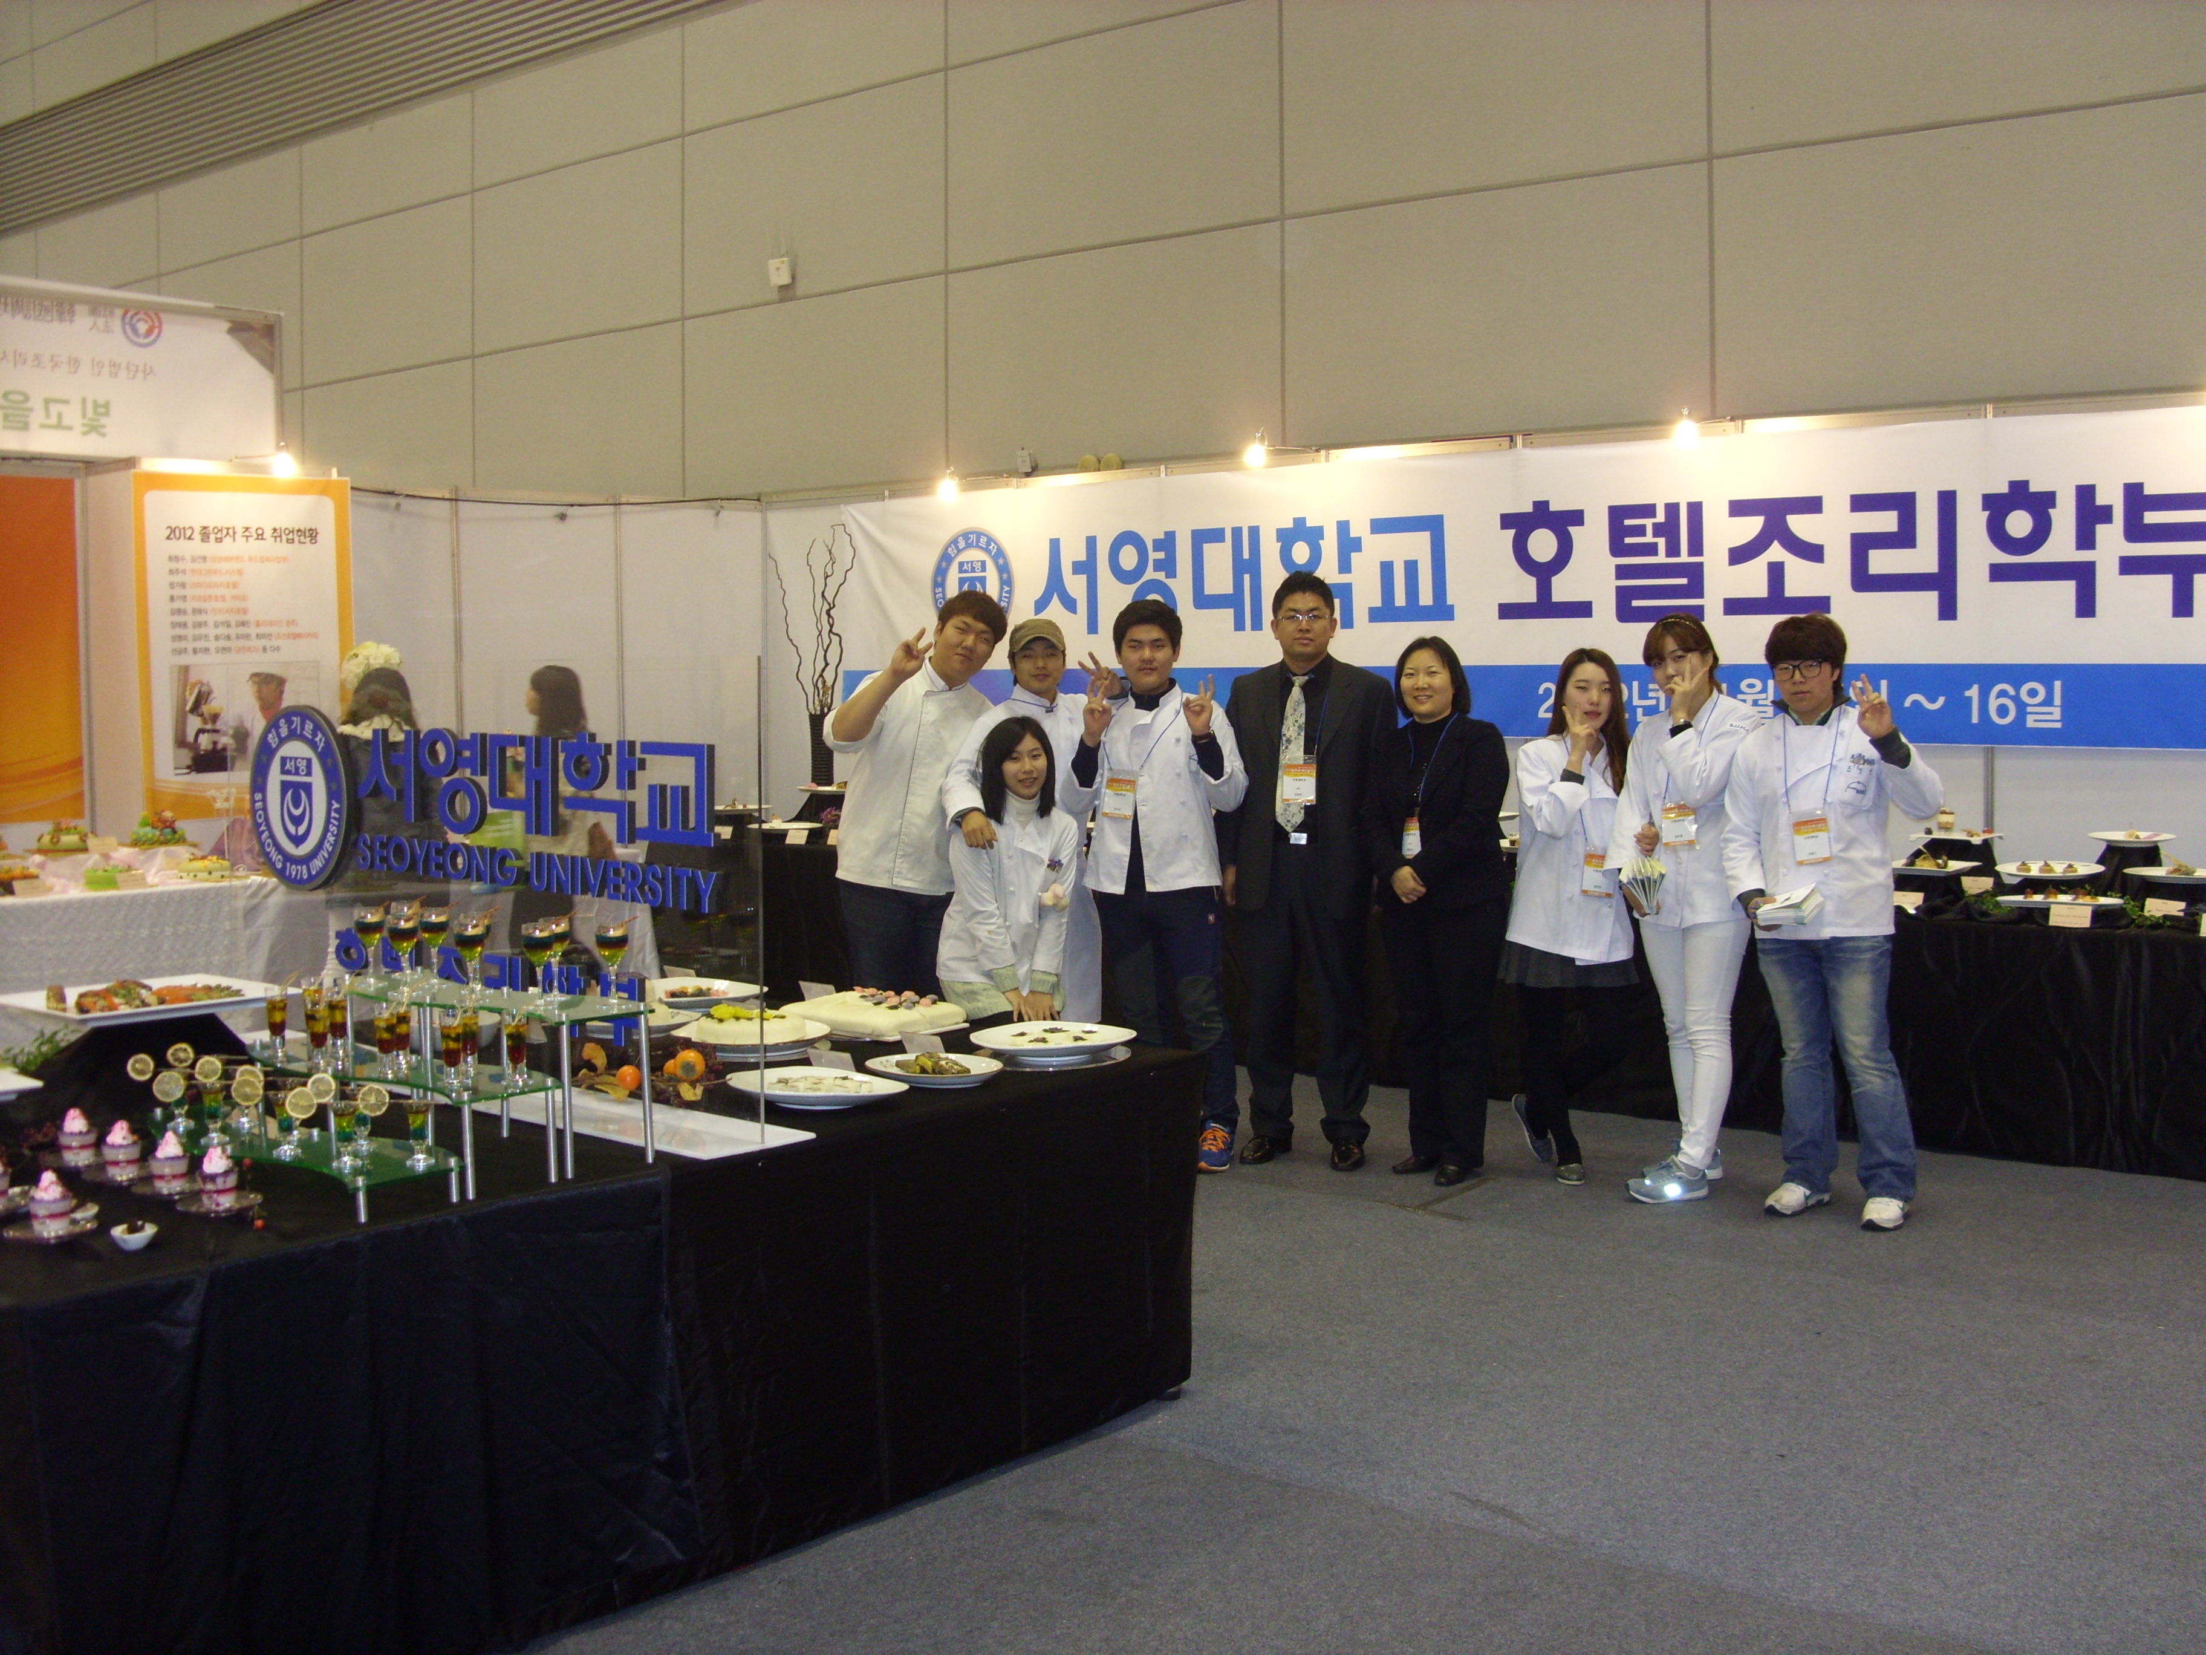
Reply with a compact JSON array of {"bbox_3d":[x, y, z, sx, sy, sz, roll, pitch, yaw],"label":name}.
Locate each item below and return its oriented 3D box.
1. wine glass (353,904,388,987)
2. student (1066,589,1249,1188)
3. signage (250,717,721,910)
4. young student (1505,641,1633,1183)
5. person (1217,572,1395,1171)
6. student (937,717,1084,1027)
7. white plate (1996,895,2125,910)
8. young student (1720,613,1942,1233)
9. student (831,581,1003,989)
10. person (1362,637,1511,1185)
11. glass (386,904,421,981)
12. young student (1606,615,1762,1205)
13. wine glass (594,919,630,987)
[{"bbox_3d":[-1.270,0.203,4.190,0.057,0.138,0.057,3,5,39],"label":"wine glass"},{"bbox_3d":[0.169,0.180,7.550,0.580,1.740,0.450,0,4,6],"label":"student"},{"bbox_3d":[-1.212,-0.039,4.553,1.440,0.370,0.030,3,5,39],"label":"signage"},{"bbox_3d":[1.365,0.264,7.091,0.400,1.560,0.360,0,4,5],"label":"young student"},{"bbox_3d":[0.640,0.123,7.522,0.530,1.800,0.330,0,4,7],"label":"person"},{"bbox_3d":[-0.265,0.370,7.096,0.440,1.380,0.480,-1,4,-14],"label":"student"},{"bbox_3d":[2.908,0.228,7.362,0.350,0.024,0.200,3,5,39],"label":"white plate"},{"bbox_3d":[1.990,0.241,6.633,0.580,1.650,0.420,0,4,14],"label":"young student"},{"bbox_3d":[-0.562,0.178,7.350,0.570,1.780,0.450,0,4,0],"label":"student"},{"bbox_3d":[1.038,0.238,7.420,0.480,1.630,0.340,2,4,27],"label":"person"},{"bbox_3d":[-1.224,0.219,4.240,0.058,0.137,0.058,0,4,0],"label":"glass"},{"bbox_3d":[1.707,0.227,7.150,0.480,1.680,0.420,2,5,35],"label":"young student"},{"bbox_3d":[-0.810,0.221,4.000,0.058,0.137,0.058,0,4,0],"label":"wine glass"}]

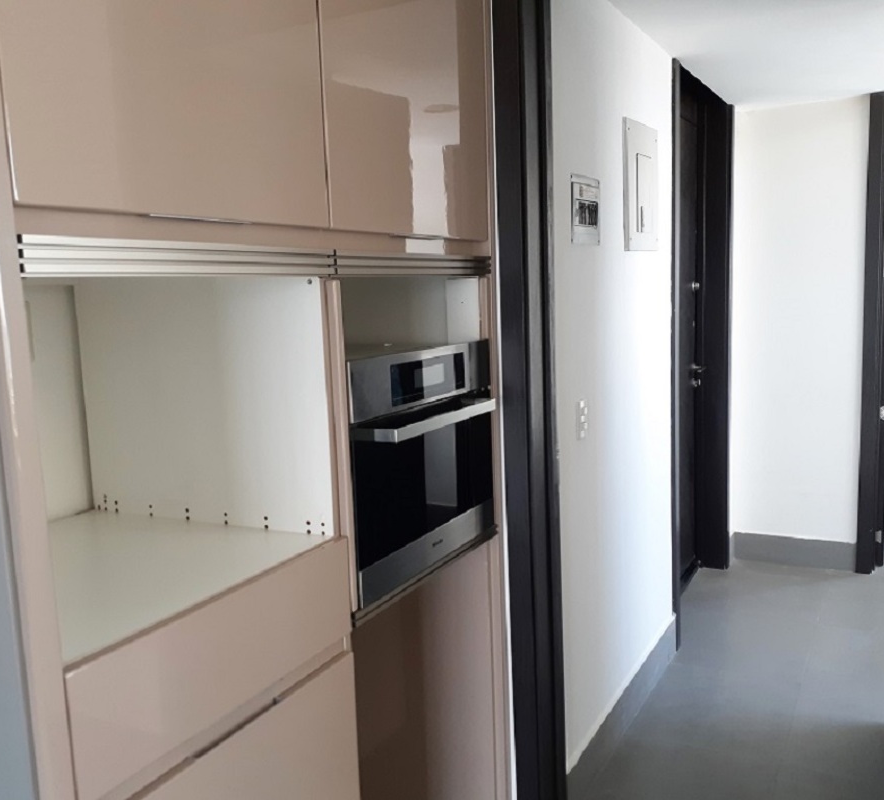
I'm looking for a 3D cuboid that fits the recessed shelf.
[{"bbox_3d":[-0.585,0.285,1.375,0.600,0.022,0.546,2,9,28],"label":"recessed shelf"}]

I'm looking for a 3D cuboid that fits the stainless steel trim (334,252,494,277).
[{"bbox_3d":[-0.045,-0.281,1.735,0.025,0.046,0.632,2,9,28],"label":"stainless steel trim"}]

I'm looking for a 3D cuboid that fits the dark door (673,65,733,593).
[{"bbox_3d":[1.155,-0.199,3.844,0.164,2.389,1.109,2,9,30],"label":"dark door"}]

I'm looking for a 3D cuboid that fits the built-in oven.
[{"bbox_3d":[-0.209,0.116,1.866,0.525,0.460,0.583,2,9,28],"label":"built-in oven"}]

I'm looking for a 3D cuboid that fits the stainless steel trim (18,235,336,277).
[{"bbox_3d":[-0.339,-0.200,1.197,0.025,0.046,0.605,2,9,28],"label":"stainless steel trim"}]

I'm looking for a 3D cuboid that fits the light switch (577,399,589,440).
[{"bbox_3d":[0.422,0.056,2.446,0.010,0.116,0.107,2,9,30],"label":"light switch"}]

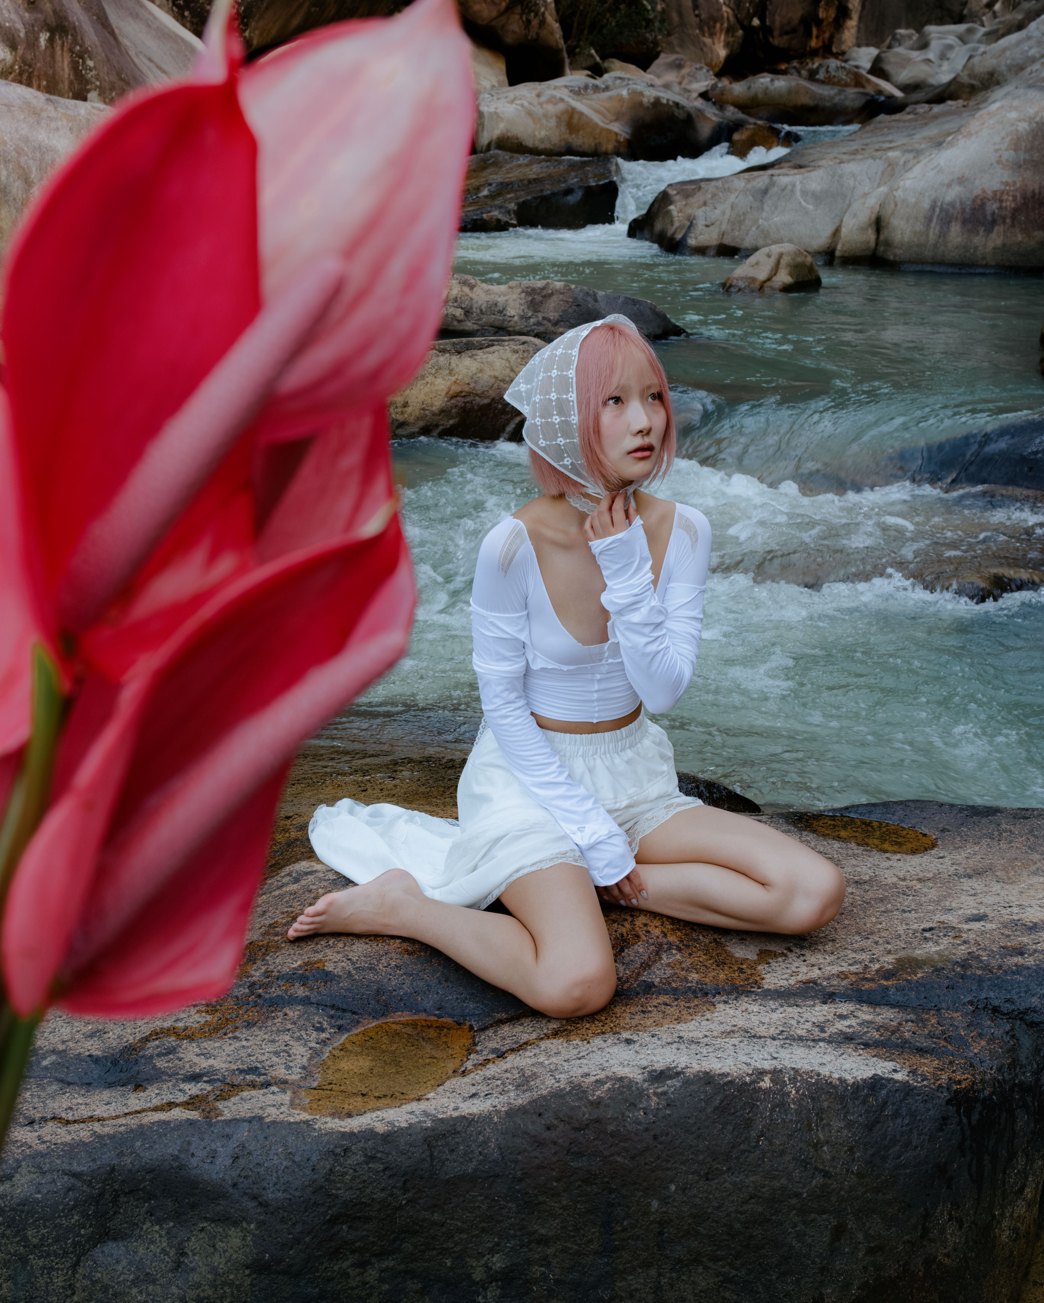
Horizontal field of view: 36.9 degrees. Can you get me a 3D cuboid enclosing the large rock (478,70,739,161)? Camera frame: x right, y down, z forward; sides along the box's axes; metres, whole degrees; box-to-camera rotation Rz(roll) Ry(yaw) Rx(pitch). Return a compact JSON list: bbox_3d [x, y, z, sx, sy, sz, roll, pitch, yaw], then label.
[{"bbox_3d":[0.750,-5.116,15.000,2.500,0.850,1.600,-1,16,-5],"label":"large rock"}]

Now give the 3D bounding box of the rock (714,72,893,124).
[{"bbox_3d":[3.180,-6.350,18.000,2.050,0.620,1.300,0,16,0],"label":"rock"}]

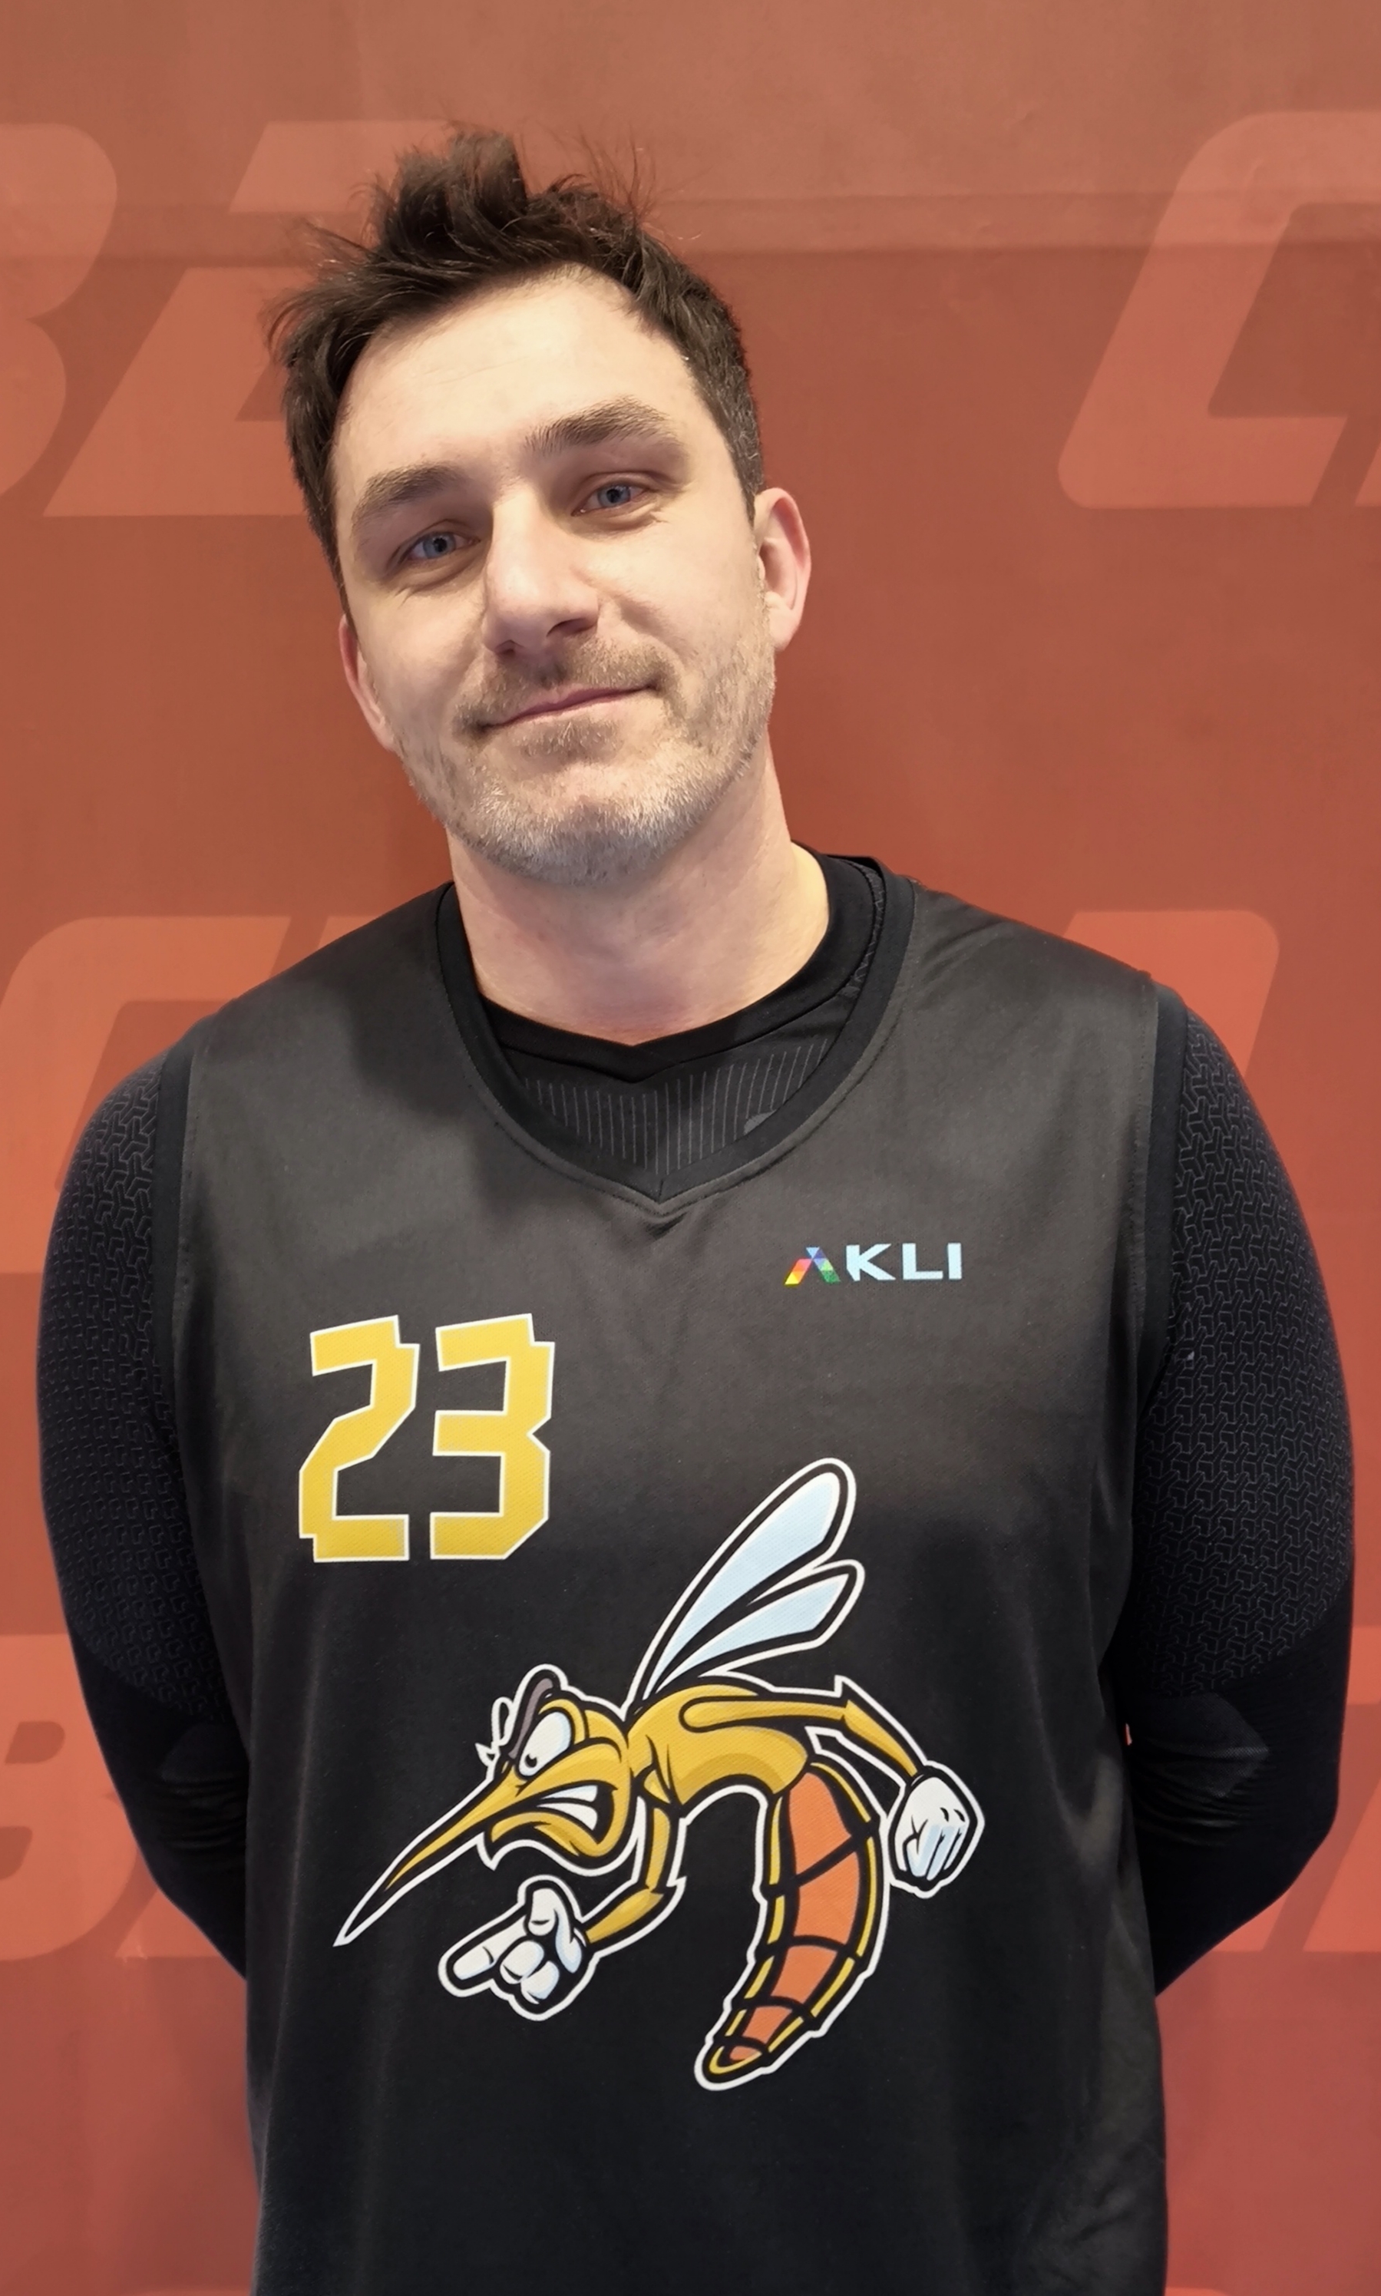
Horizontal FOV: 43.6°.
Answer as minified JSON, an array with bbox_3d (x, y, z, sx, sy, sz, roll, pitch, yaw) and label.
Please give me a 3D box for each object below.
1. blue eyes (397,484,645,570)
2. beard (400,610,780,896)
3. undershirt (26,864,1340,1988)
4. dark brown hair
[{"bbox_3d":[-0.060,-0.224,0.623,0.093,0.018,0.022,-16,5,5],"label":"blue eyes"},{"bbox_3d":[-0.027,-0.153,0.663,0.145,0.090,0.100,-16,5,5],"label":"beard"},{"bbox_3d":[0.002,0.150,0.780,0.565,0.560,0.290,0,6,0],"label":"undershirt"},{"bbox_3d":[-0.060,-0.283,0.697,0.178,0.210,0.210,-16,5,5],"label":"dark brown hair"}]

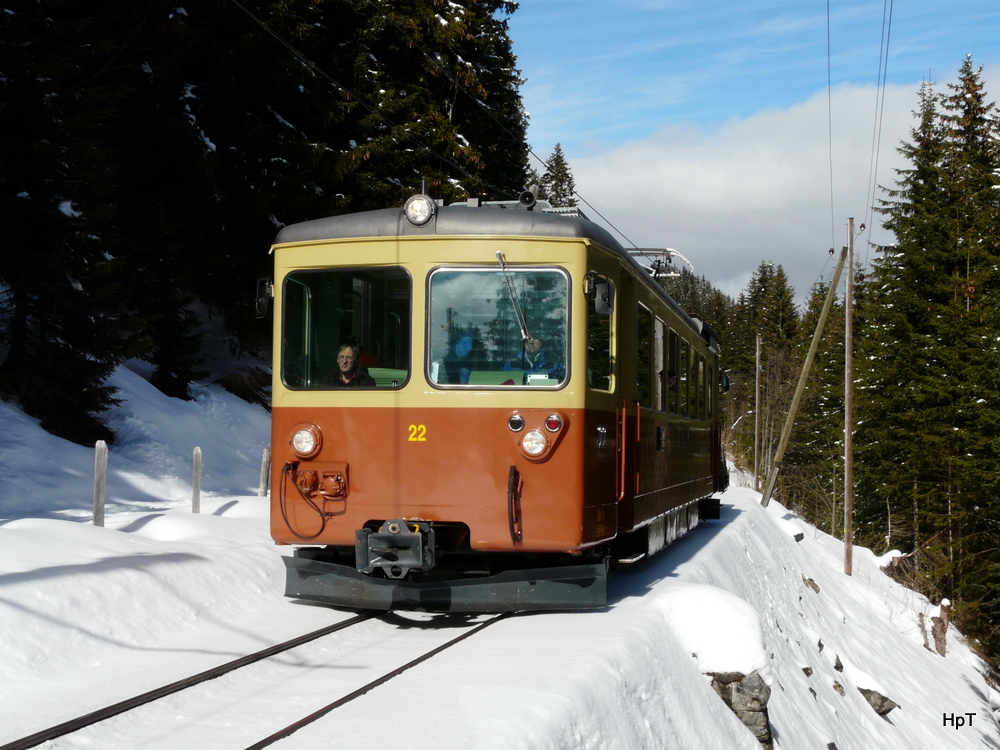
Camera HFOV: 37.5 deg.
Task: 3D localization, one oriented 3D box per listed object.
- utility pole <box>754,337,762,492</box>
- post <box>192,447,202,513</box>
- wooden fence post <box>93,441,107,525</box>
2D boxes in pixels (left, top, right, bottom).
[{"bbox_3d":[9.815,1.626,55.854,0.180,6.300,0.180,0,-3,10],"label":"utility pole"},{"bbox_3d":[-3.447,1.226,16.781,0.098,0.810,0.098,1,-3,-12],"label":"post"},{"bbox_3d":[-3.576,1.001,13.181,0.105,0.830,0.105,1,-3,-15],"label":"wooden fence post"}]

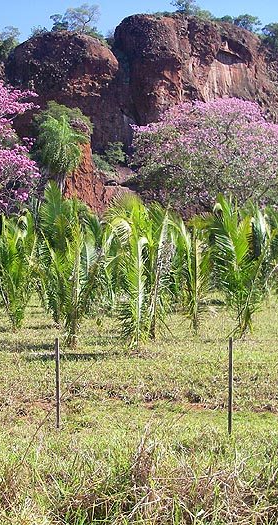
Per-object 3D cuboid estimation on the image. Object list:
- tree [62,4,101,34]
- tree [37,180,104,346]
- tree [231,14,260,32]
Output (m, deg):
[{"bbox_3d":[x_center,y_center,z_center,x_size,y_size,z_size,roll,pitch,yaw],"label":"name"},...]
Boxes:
[{"bbox_3d":[-7.109,-29.839,95.000,4.945,4.080,4.800,0,0,0],"label":"tree"},{"bbox_3d":[-1.738,0.076,19.500,1.675,4.213,1.700,0,0,0],"label":"tree"},{"bbox_3d":[15.939,-35.545,115.000,4.789,3.143,4.200,0,0,0],"label":"tree"}]

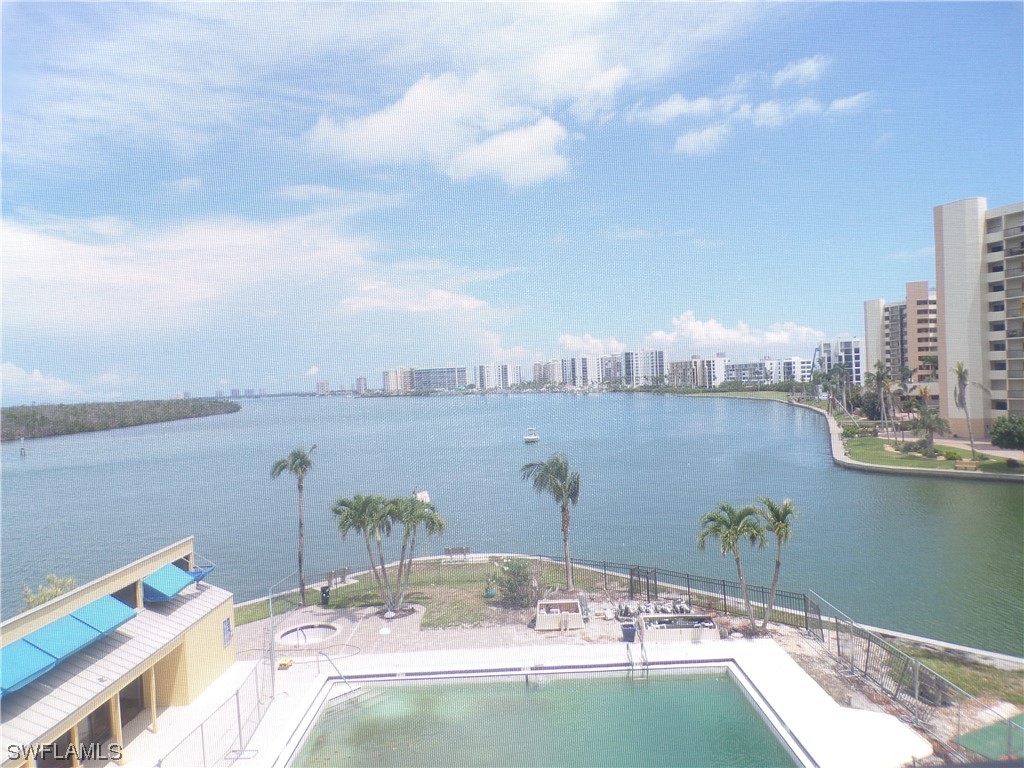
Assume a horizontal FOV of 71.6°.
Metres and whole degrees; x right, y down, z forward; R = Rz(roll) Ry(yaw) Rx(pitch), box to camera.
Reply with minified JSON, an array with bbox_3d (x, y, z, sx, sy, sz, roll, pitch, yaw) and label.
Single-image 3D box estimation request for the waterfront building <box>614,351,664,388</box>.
[{"bbox_3d":[117.340,-11.415,645.012,38.000,36.000,24.000,-2,0,23],"label":"waterfront building"}]

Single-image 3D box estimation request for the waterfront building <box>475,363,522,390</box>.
[{"bbox_3d":[-17.531,-6.265,905.012,50.000,37.000,24.000,-2,0,23],"label":"waterfront building"}]

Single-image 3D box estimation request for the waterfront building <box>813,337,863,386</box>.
[{"bbox_3d":[148.191,-8.364,312.005,18.000,26.500,30.000,-2,0,-22],"label":"waterfront building"}]

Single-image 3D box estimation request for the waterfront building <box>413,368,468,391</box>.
[{"bbox_3d":[-99.498,-2.448,985.012,74.000,36.000,20.000,-2,0,14],"label":"waterfront building"}]

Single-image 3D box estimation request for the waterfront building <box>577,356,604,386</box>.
[{"bbox_3d":[82.118,-9.626,755.011,30.000,35.500,22.000,-2,0,30],"label":"waterfront building"}]

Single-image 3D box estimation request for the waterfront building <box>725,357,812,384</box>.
[{"bbox_3d":[166.181,-5.841,460.000,50.000,20.500,22.000,-2,0,45],"label":"waterfront building"}]

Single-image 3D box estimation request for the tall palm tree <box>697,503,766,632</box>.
[{"bbox_3d":[8.838,7.354,28.589,2.600,5.100,2.500,-2,0,0],"label":"tall palm tree"}]

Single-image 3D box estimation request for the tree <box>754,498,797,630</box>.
[{"bbox_3d":[10.608,7.235,28.589,1.700,5.200,1.800,-2,0,0],"label":"tree"}]

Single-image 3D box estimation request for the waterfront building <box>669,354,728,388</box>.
[{"bbox_3d":[153.517,-8.913,585.006,45.000,28.000,18.000,-2,0,45],"label":"waterfront building"}]

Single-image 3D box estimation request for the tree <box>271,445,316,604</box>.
[{"bbox_3d":[-10.565,6.868,34.190,2.000,7.600,2.000,-2,0,0],"label":"tree"}]

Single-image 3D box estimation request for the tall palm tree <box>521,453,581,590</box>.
[{"bbox_3d":[1.887,6.784,34.890,2.700,6.800,2.600,-2,0,0],"label":"tall palm tree"}]

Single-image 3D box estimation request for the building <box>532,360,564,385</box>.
[{"bbox_3d":[44.421,-8.233,870.012,34.000,36.000,22.000,-2,0,30],"label":"building"}]

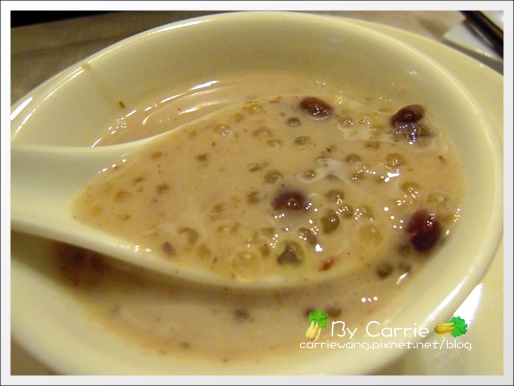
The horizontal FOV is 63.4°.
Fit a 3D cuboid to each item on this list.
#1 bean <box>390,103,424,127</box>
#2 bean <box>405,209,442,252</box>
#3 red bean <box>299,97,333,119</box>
[{"bbox_3d":[0.037,-0.019,0.102,0.009,0.006,0.006,-22,51,-14],"label":"bean"},{"bbox_3d":[0.032,0.007,0.080,0.007,0.006,0.009,-6,49,0],"label":"bean"},{"bbox_3d":[0.015,-0.022,0.106,0.010,0.006,0.006,32,59,27],"label":"red bean"}]

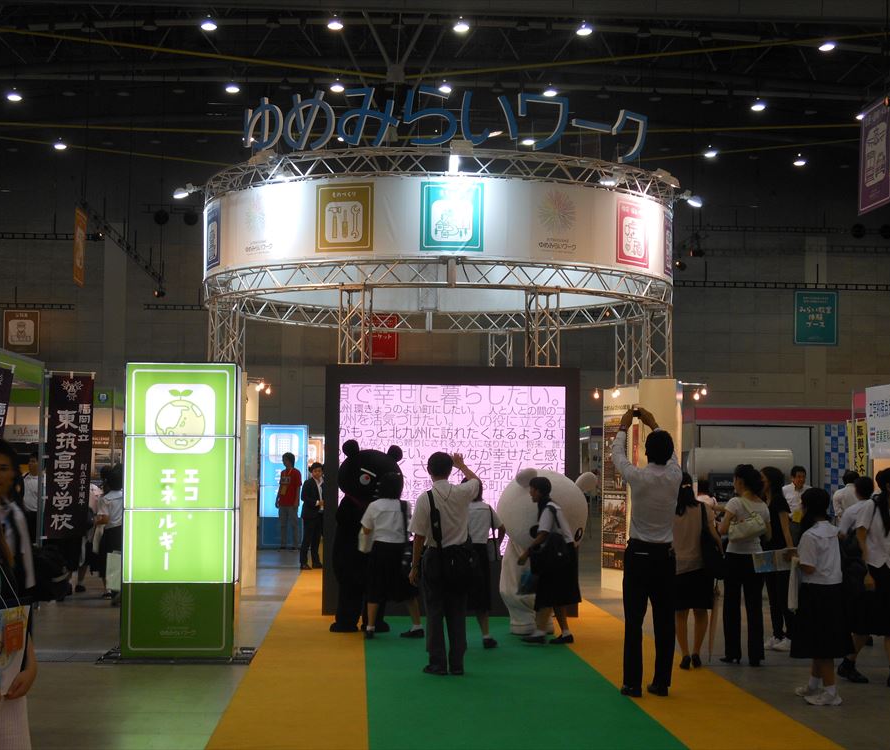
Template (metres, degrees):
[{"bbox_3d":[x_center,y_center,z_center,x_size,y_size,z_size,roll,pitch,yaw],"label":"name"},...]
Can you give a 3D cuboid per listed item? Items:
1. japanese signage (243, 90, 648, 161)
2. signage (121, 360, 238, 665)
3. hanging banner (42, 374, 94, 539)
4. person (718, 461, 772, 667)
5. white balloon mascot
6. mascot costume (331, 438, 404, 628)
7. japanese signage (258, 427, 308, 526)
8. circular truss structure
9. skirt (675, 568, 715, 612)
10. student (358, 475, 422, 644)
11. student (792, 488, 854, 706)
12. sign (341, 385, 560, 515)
[{"bbox_3d":[0.076,-2.826,18.821,4.750,0.700,1.280,1,-3,-3],"label":"japanese signage"},{"bbox_3d":[-2.164,1.113,13.654,0.907,2.384,0.580,1,-3,-3],"label":"signage"},{"bbox_3d":[-4.090,0.896,17.887,0.570,1.800,0.050,2,-4,-28],"label":"hanging banner"},{"bbox_3d":[2.463,1.544,13.508,0.460,1.616,0.380,3,-4,-41],"label":"person"},{"bbox_3d":[0.968,1.701,15.852,0.920,1.600,0.950,3,-4,-33],"label":"white balloon mascot"},{"bbox_3d":[-0.777,1.557,16.083,0.700,1.834,0.560,1,-3,-18],"label":"mascot costume"},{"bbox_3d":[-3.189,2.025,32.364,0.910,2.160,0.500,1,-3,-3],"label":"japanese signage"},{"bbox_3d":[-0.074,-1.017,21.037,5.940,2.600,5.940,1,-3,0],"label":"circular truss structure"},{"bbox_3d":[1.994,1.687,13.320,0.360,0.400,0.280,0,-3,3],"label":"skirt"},{"bbox_3d":[-0.489,1.685,15.563,0.530,1.524,0.450,2,-4,-21],"label":"student"},{"bbox_3d":[2.584,1.507,11.347,0.400,1.446,0.450,-2,-4,39],"label":"student"},{"bbox_3d":[0.082,1.019,17.634,2.425,1.807,0.140,1,-3,-3],"label":"sign"}]

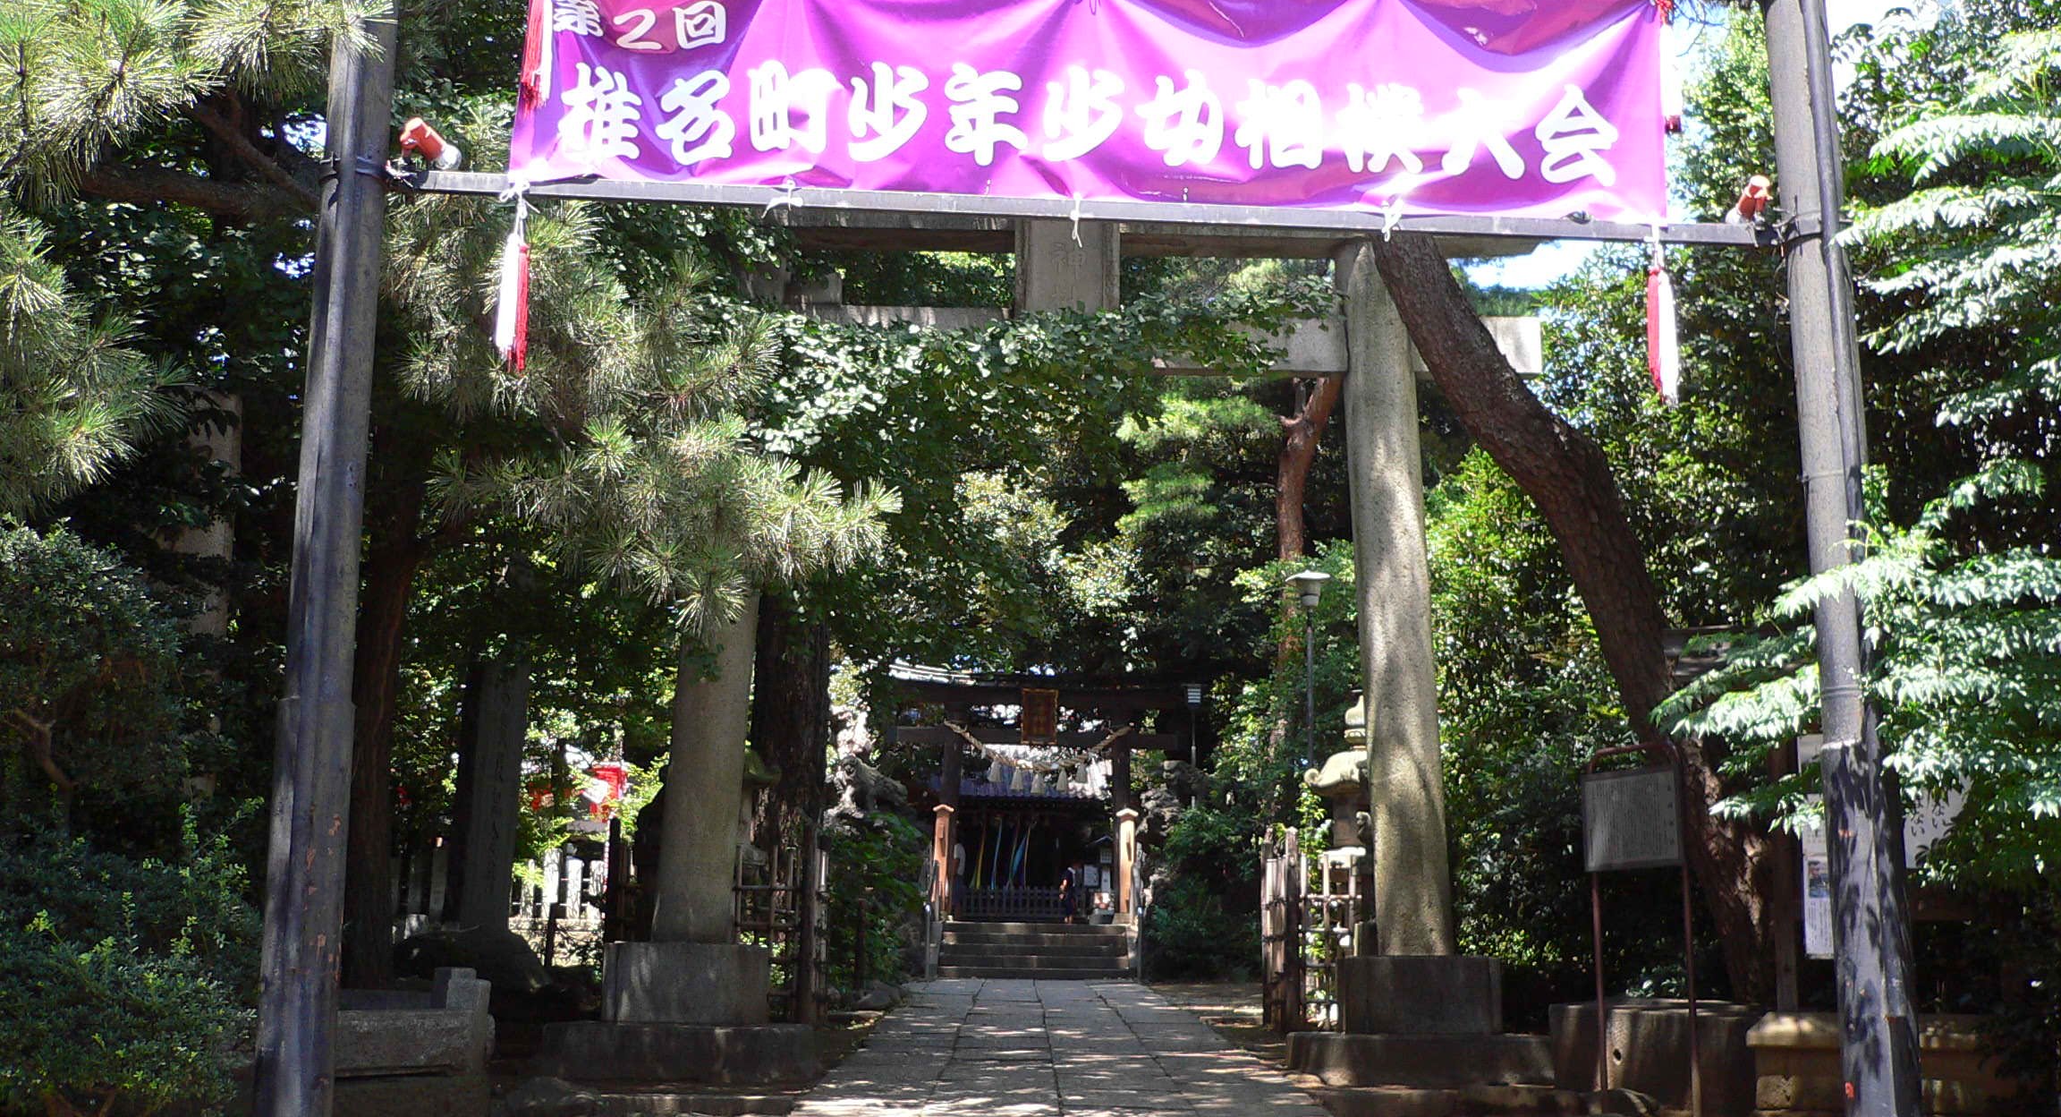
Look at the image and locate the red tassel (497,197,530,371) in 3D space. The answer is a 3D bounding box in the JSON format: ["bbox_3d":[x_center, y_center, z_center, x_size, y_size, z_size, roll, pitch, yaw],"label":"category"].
[{"bbox_3d":[-1.472,-0.782,5.939,0.080,0.516,0.060,1,-12,-1],"label":"red tassel"}]

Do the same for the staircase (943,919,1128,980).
[{"bbox_3d":[0.047,5.087,27.008,2.429,0.725,1.500,1,-12,0],"label":"staircase"}]

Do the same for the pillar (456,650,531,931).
[{"bbox_3d":[-4.038,1.716,15.721,0.360,2.160,0.280,8,-14,-30],"label":"pillar"}]

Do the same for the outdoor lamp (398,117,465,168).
[{"bbox_3d":[-1.743,-1.205,6.055,0.170,0.100,0.100,38,-3,16],"label":"outdoor lamp"}]

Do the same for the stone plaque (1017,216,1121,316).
[{"bbox_3d":[0.222,-1.978,12.750,0.630,0.992,0.140,1,-5,0],"label":"stone plaque"}]

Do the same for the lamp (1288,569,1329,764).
[{"bbox_3d":[2.586,2.033,19.102,0.380,3.893,0.380,1,-12,0],"label":"lamp"}]

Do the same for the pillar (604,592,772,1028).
[{"bbox_3d":[-1.935,0.312,12.543,0.850,4.853,0.850,1,-12,0],"label":"pillar"}]

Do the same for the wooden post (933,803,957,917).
[{"bbox_3d":[-1.169,4.077,28.022,0.280,1.545,0.280,1,-12,0],"label":"wooden post"}]

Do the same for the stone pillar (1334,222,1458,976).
[{"bbox_3d":[2.189,0.172,12.620,0.472,4.387,0.472,-1,-12,-1],"label":"stone pillar"}]

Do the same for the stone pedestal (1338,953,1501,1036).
[{"bbox_3d":[2.225,2.533,12.097,0.840,0.433,0.840,1,-12,0],"label":"stone pedestal"}]

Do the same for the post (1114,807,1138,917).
[{"bbox_3d":[1.279,4.103,28.045,0.280,1.461,0.280,1,-12,0],"label":"post"}]

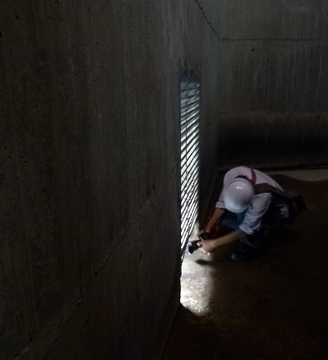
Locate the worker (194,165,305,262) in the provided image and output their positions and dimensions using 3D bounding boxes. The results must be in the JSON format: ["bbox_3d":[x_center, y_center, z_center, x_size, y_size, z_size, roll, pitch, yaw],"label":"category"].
[{"bbox_3d":[0.758,0.267,2.920,0.930,0.750,0.570,-9,17,-26],"label":"worker"}]

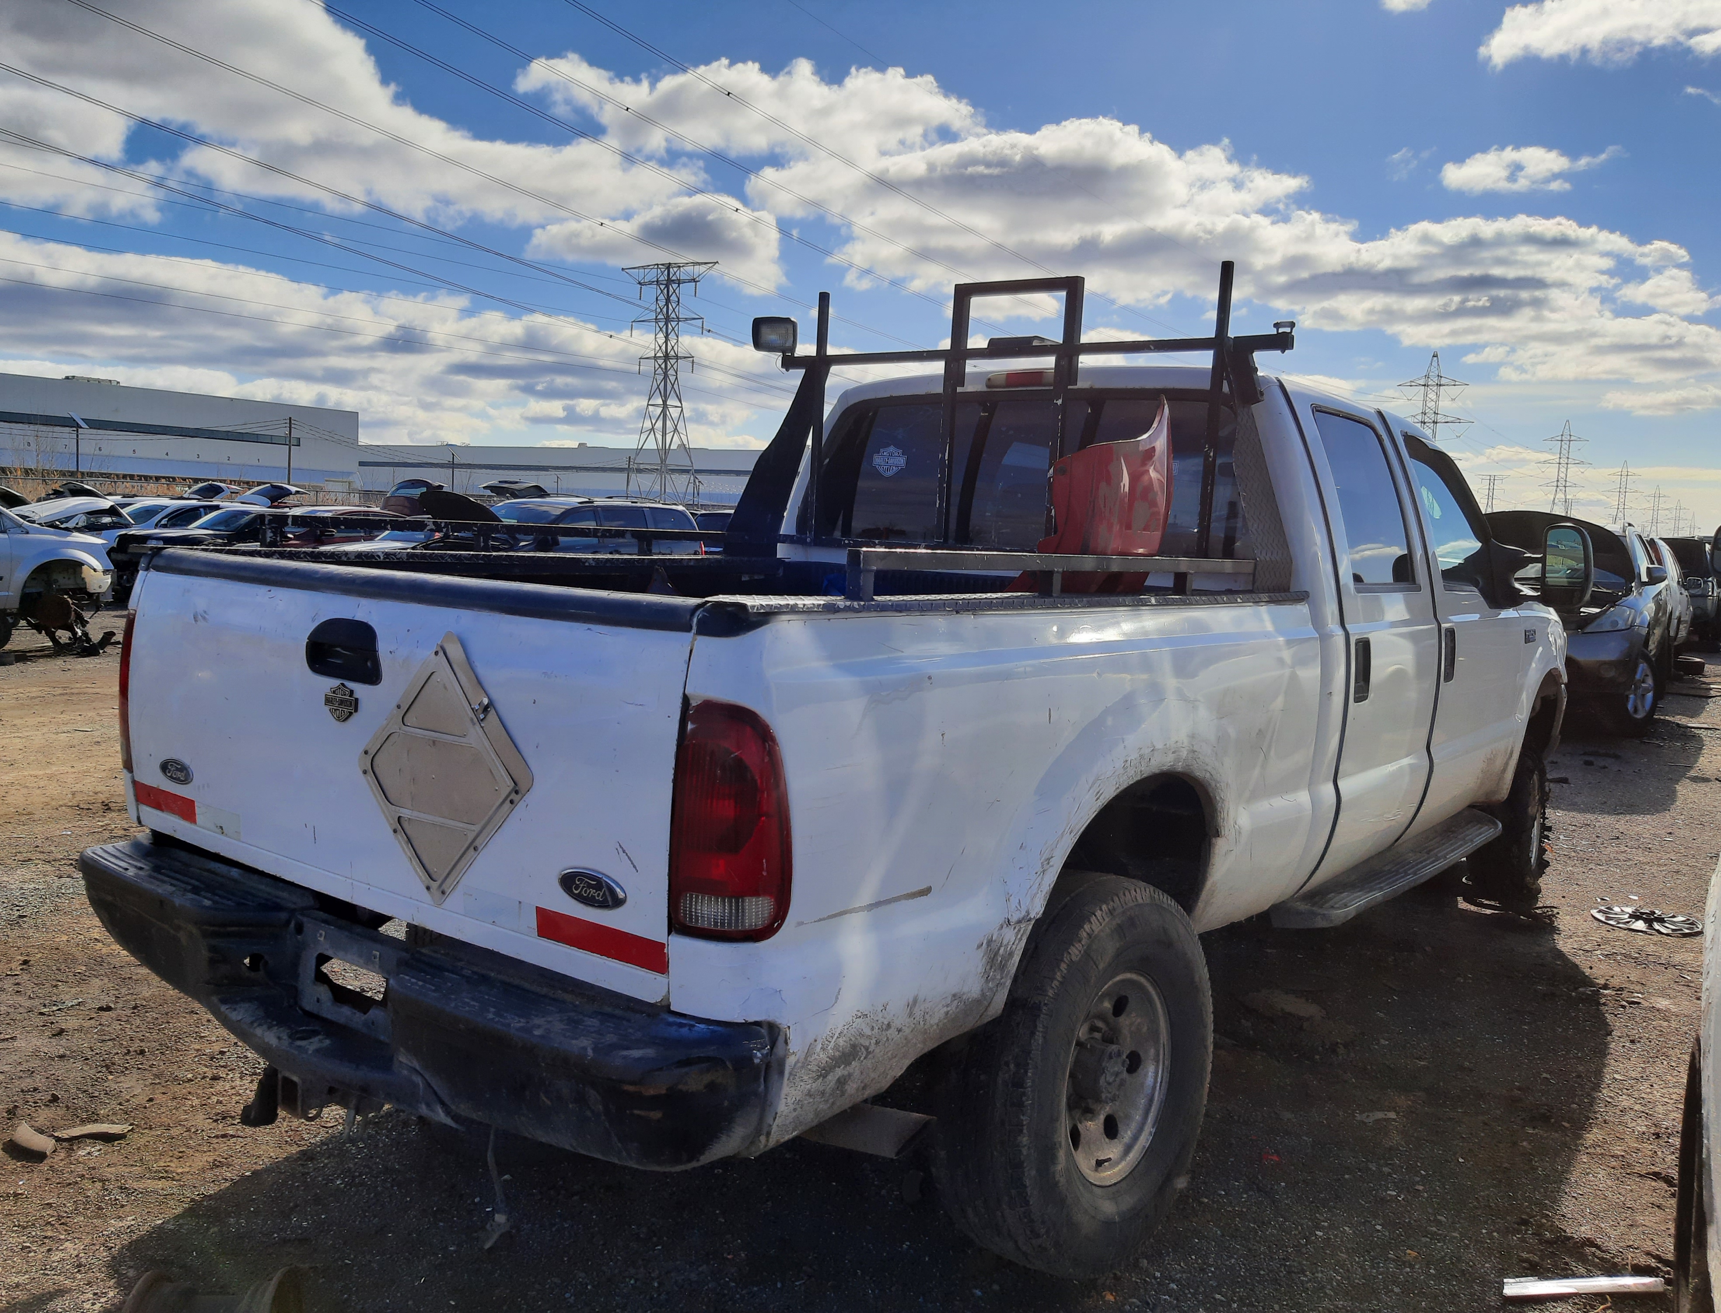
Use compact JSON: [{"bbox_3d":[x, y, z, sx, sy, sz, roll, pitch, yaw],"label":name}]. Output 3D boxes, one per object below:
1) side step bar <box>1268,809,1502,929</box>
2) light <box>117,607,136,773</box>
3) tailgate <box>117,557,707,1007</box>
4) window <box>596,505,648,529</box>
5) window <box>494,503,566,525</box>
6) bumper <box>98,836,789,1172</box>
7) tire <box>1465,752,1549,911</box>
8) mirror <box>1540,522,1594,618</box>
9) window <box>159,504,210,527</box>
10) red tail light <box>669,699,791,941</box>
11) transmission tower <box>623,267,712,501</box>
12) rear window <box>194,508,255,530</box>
[{"bbox_3d":[1.753,0.658,4.280,0.210,0.095,2.020,7,6,37],"label":"side step bar"},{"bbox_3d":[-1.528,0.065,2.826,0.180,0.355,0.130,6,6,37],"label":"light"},{"bbox_3d":[-0.861,0.127,2.308,1.610,0.585,0.120,7,6,37],"label":"tailgate"},{"bbox_3d":[-3.880,-2.241,21.500,0.070,0.470,1.100,-10,-4,41],"label":"window"},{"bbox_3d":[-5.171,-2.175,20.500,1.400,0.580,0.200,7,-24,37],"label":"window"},{"bbox_3d":[-0.887,0.570,2.292,1.910,0.320,0.270,6,6,37],"label":"bumper"},{"bbox_3d":[2.858,0.675,5.829,0.270,0.790,0.790,6,6,37],"label":"tire"},{"bbox_3d":[2.569,-0.312,4.779,0.190,0.340,0.140,6,6,37],"label":"mirror"},{"bbox_3d":[-11.304,-2.357,22.000,0.120,0.420,0.950,-8,-3,37],"label":"window"},{"bbox_3d":[-0.162,0.223,1.782,0.155,0.355,0.130,7,6,37],"label":"red tail light"},{"bbox_3d":[-21.395,-27.918,144.410,13.800,30.000,7.000,6,7,34],"label":"transmission tower"},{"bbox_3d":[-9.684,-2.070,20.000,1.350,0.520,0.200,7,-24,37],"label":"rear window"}]

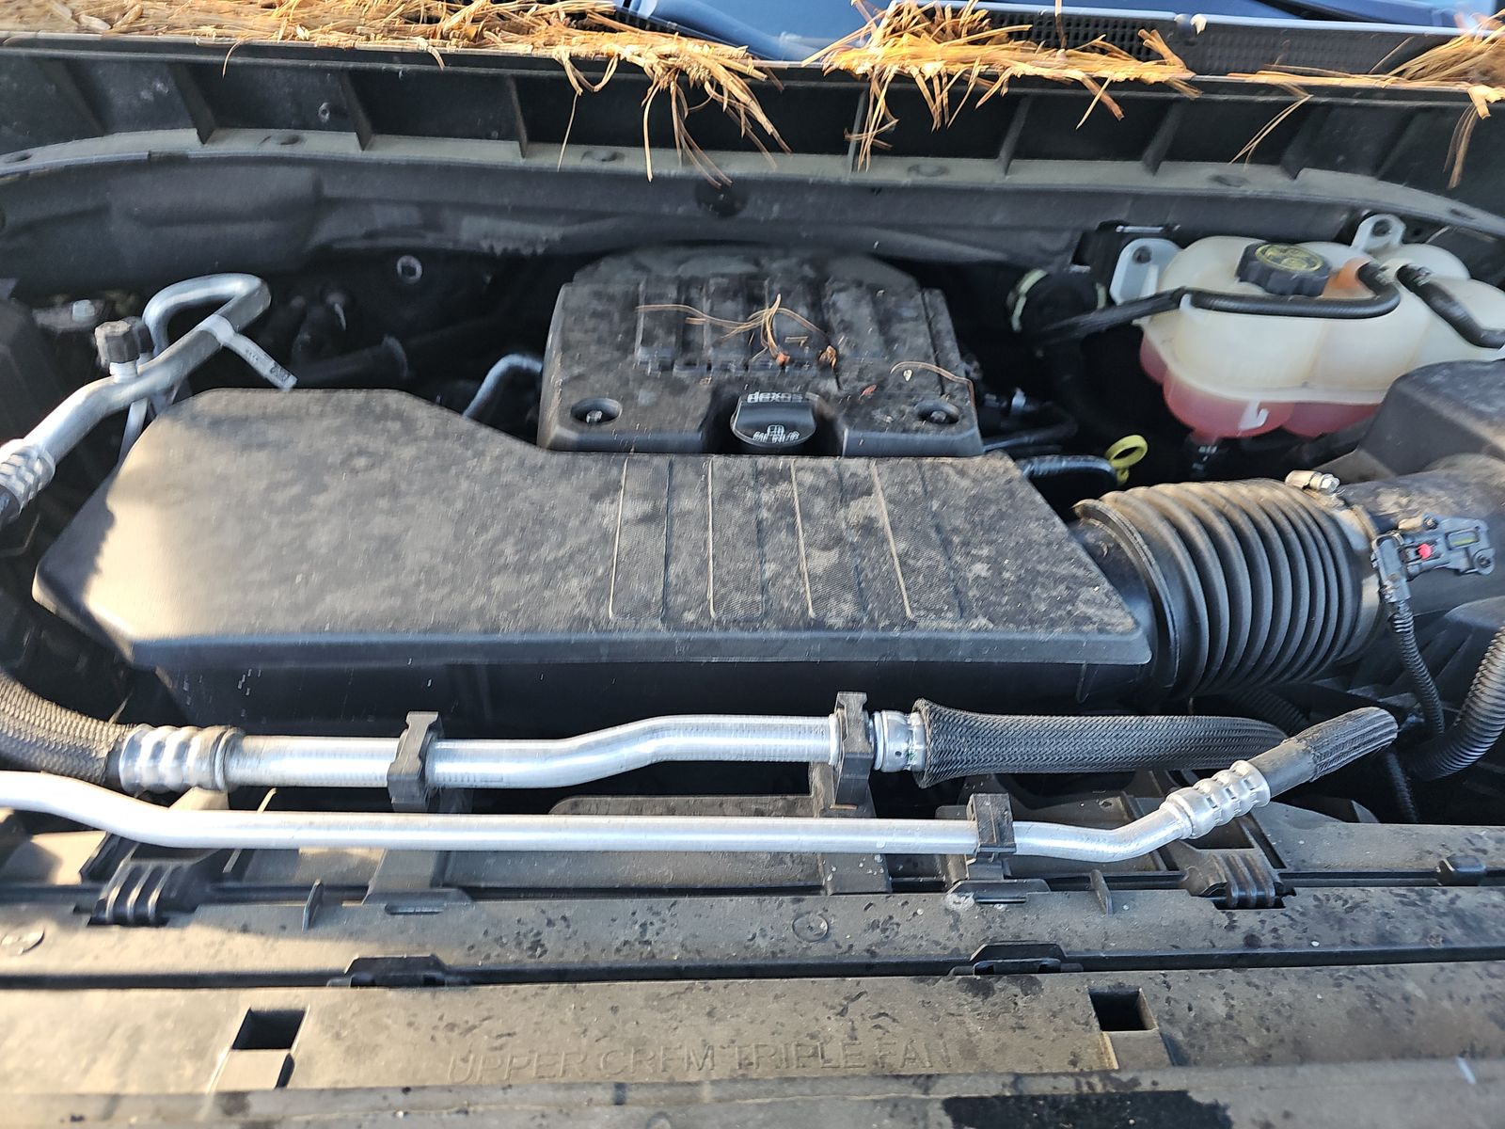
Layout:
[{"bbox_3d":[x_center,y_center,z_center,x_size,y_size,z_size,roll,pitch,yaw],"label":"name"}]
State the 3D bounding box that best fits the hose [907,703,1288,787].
[{"bbox_3d":[0.160,0.082,0.457,0.178,0.039,0.037,0,41,-4],"label":"hose"}]

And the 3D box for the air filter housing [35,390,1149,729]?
[{"bbox_3d":[-0.091,0.009,0.628,0.600,0.125,0.235,0,41,-4],"label":"air filter housing"}]

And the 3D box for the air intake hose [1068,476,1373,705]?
[{"bbox_3d":[0.291,0.014,0.620,0.140,0.122,0.122,-8,42,-13],"label":"air intake hose"}]

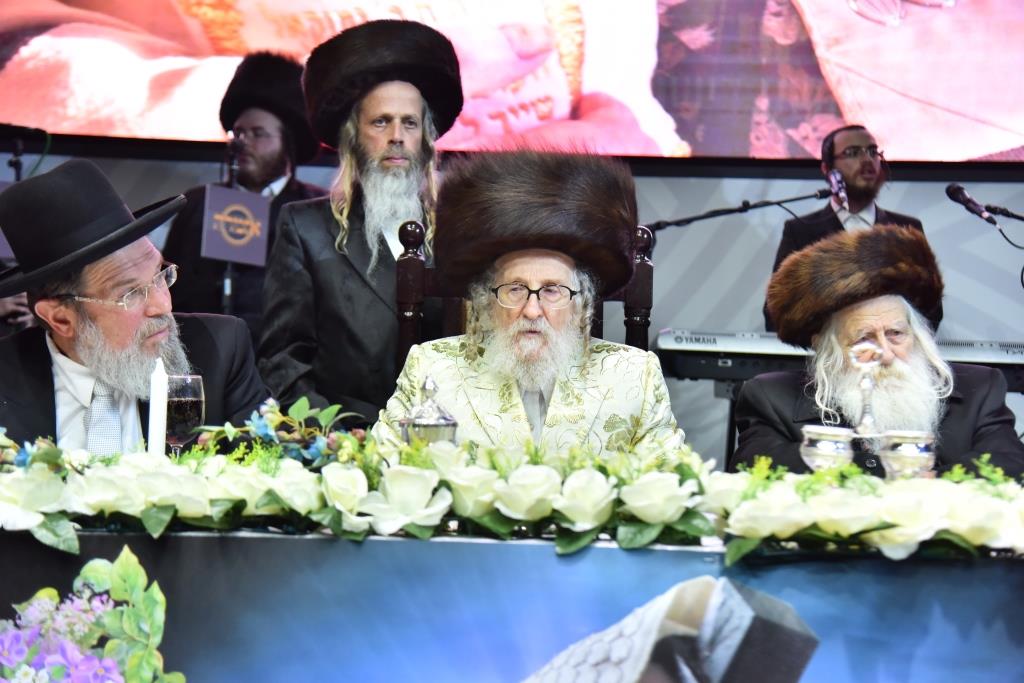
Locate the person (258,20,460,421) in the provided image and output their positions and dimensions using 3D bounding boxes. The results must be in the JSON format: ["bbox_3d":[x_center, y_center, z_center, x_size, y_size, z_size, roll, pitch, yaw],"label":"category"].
[{"bbox_3d":[-0.292,0.215,3.739,0.560,1.800,0.420,1,-1,-9],"label":"person"}]

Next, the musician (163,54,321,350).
[{"bbox_3d":[-0.793,0.054,5.229,0.520,1.830,0.420,1,-1,22],"label":"musician"}]

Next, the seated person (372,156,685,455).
[{"bbox_3d":[0.021,0.380,2.864,0.540,1.410,0.680,1,-1,0],"label":"seated person"}]

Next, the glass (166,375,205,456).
[{"bbox_3d":[-0.456,0.136,2.398,0.076,0.175,0.076,1,-1,0],"label":"glass"}]

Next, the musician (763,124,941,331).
[{"bbox_3d":[1.062,0.171,5.580,0.540,1.720,0.420,1,-1,-6],"label":"musician"}]

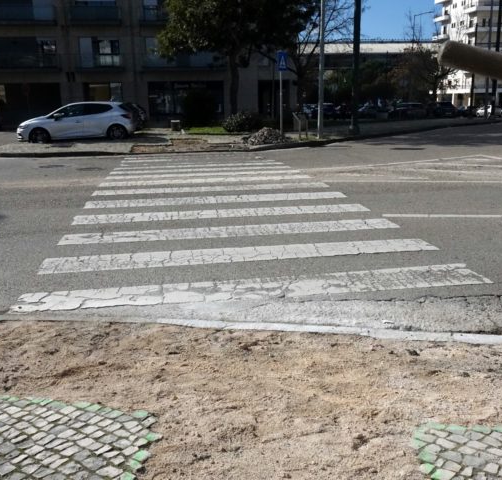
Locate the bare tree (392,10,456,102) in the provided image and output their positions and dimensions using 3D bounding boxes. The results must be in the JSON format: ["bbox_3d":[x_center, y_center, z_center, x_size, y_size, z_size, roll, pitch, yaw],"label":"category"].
[{"bbox_3d":[17.803,-18.027,55.702,6.300,10.520,5.985,-1,14,0],"label":"bare tree"}]

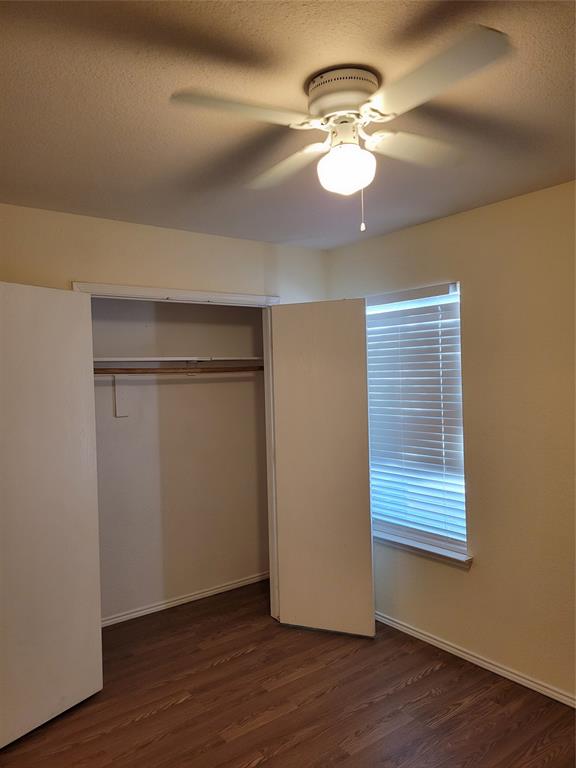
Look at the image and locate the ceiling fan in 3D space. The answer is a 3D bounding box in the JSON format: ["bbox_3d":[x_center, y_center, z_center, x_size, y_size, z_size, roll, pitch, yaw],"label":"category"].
[{"bbox_3d":[0.168,-0.709,1.676,1.050,0.320,1.050,-2,1,-32],"label":"ceiling fan"}]

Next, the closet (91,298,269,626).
[{"bbox_3d":[-0.660,0.535,3.701,1.400,2.050,0.680,-2,1,-38],"label":"closet"}]

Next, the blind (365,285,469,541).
[{"bbox_3d":[0.721,0.167,3.470,0.070,1.440,0.790,-2,1,-38],"label":"blind"}]

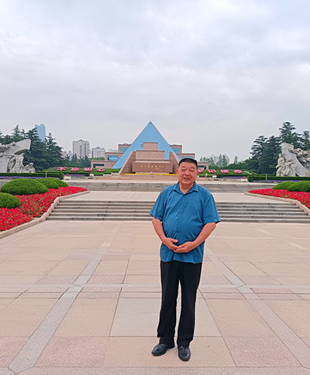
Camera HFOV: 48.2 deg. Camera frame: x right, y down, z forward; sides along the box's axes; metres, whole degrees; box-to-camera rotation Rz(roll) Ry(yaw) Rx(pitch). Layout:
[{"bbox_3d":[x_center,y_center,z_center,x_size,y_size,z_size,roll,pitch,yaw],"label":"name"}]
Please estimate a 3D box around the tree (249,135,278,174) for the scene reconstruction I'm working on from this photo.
[{"bbox_3d":[23.056,-6.885,73.000,6.200,8.600,6.000,0,0,-1],"label":"tree"}]

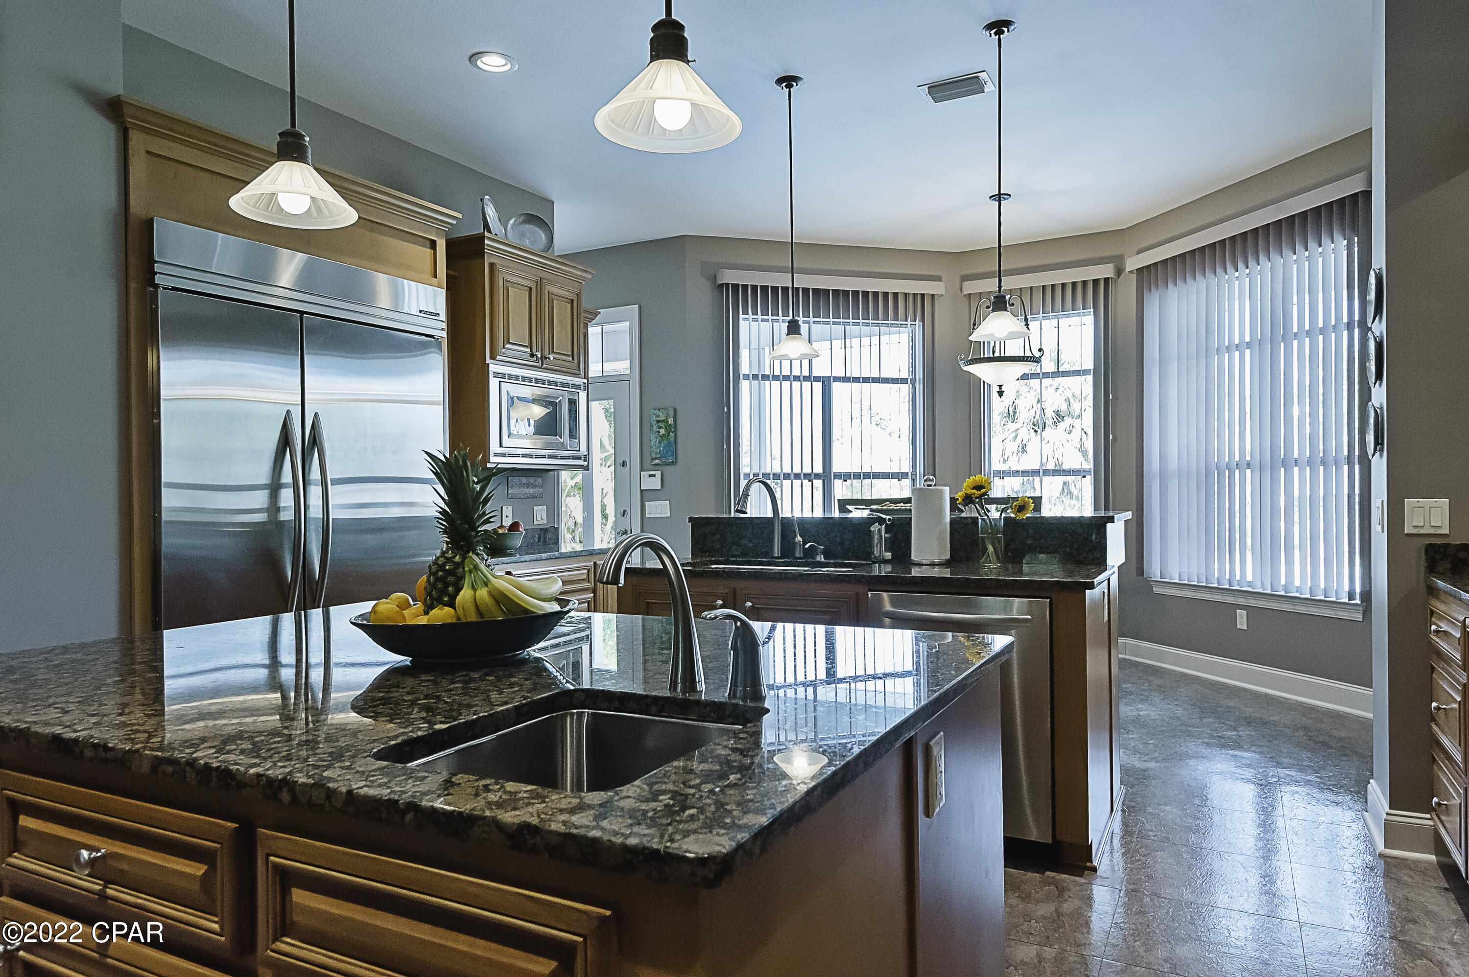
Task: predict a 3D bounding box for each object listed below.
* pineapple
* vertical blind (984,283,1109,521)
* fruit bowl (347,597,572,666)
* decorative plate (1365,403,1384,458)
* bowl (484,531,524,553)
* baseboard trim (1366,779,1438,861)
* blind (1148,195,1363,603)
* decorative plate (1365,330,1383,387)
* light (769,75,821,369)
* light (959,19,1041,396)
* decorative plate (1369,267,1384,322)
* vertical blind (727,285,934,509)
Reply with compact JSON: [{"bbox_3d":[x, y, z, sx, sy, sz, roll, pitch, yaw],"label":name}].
[{"bbox_3d":[-0.497,0.098,1.640,0.145,0.340,0.140,-1,0,28],"label":"pineapple"},{"bbox_3d":[2.275,-0.458,6.674,0.993,2.090,0.090,-1,0,29],"label":"vertical blind"},{"bbox_3d":[-0.481,0.258,1.631,0.400,0.087,0.400,-1,0,0],"label":"fruit bowl"},{"bbox_3d":[2.159,-0.194,3.029,0.034,0.195,0.195,-1,0,29],"label":"decorative plate"},{"bbox_3d":[-1.211,0.279,4.643,0.250,0.104,0.250,-1,0,0],"label":"bowl"},{"bbox_3d":[2.231,1.109,3.016,0.155,0.150,0.390,-1,0,29],"label":"baseboard trim"},{"bbox_3d":[3.042,-0.459,5.417,0.090,2.135,1.630,-1,0,-16],"label":"blind"},{"bbox_3d":[2.217,-0.452,3.111,0.030,0.195,0.195,-1,0,28],"label":"decorative plate"},{"bbox_3d":[0.260,-1.217,4.053,0.232,1.262,0.232,-1,0,0],"label":"light"},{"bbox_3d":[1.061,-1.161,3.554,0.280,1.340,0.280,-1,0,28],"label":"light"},{"bbox_3d":[2.157,-0.646,3.030,0.034,0.195,0.195,-1,0,29],"label":"decorative plate"},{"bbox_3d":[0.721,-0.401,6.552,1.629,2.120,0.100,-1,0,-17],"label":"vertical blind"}]

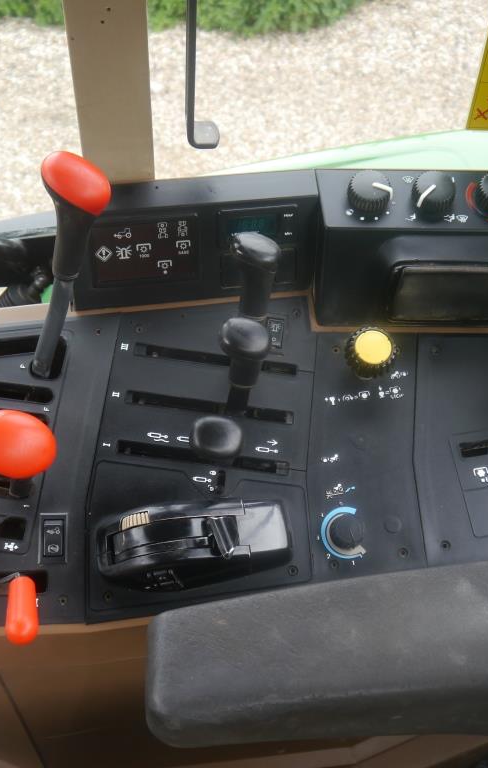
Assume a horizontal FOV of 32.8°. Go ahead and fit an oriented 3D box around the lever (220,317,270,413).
[{"bbox_3d":[-0.004,-0.009,0.693,0.037,0.128,0.035,5,58,-1],"label":"lever"}]

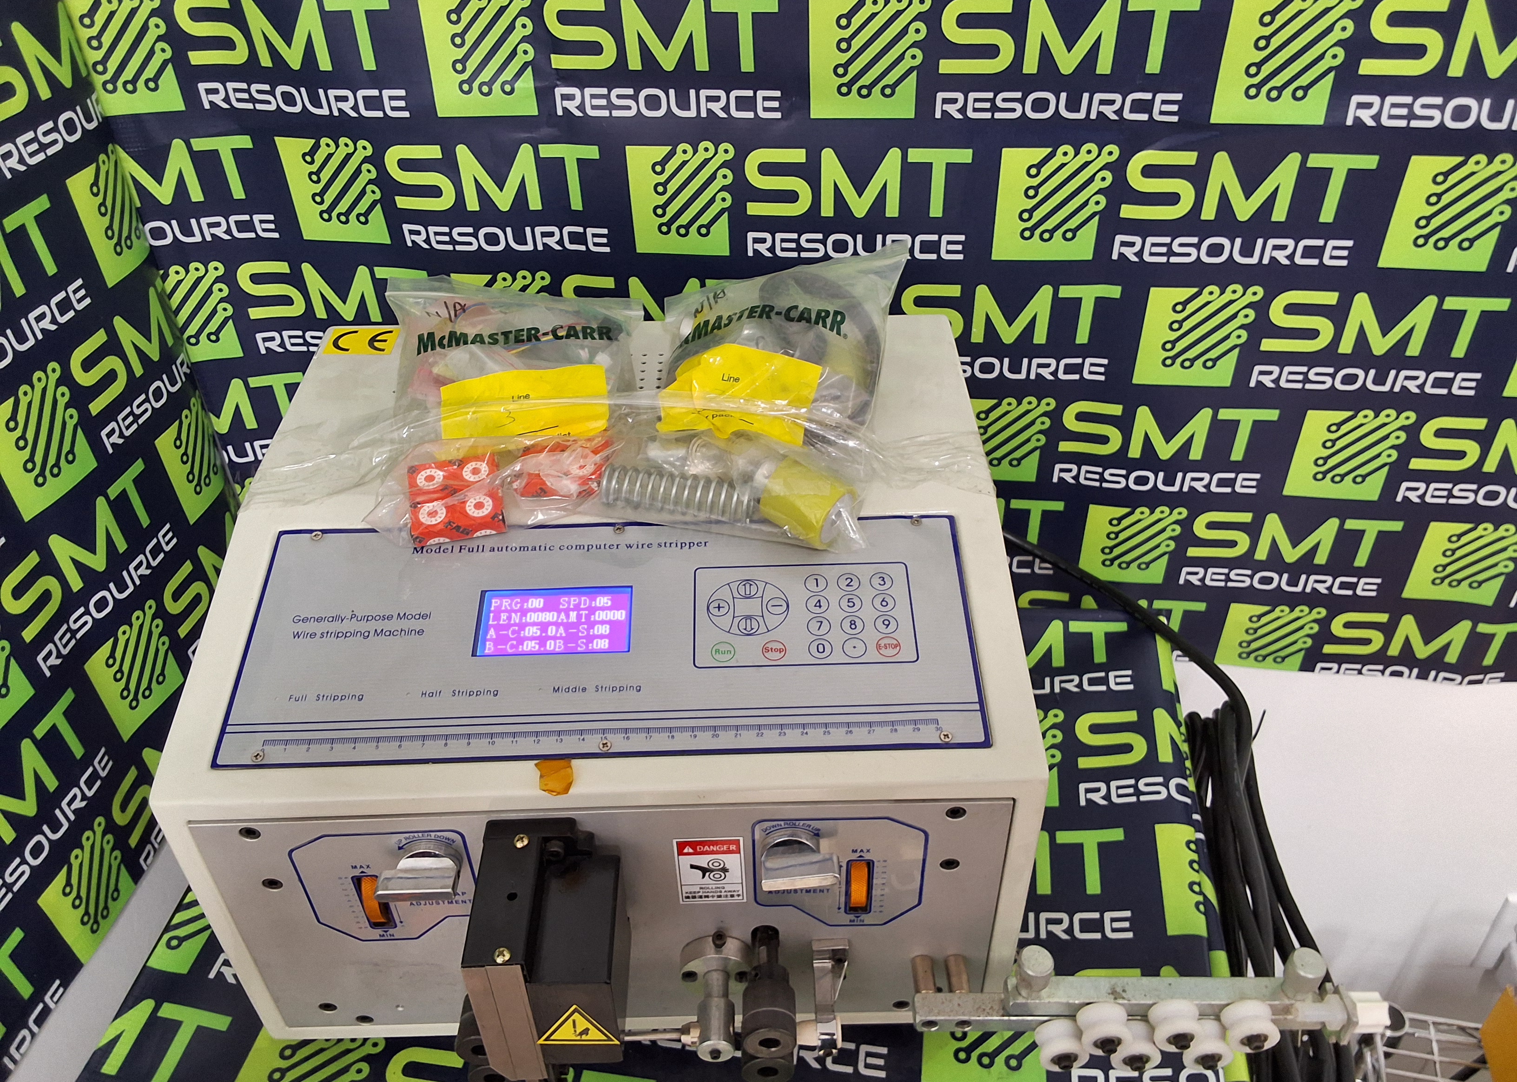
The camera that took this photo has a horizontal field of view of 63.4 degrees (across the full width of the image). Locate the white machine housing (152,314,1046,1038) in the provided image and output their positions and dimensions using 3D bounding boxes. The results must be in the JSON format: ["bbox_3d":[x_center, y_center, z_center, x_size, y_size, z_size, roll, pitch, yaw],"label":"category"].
[{"bbox_3d":[-0.070,0.062,0.712,0.388,0.233,0.344,-1,40,0],"label":"white machine housing"}]

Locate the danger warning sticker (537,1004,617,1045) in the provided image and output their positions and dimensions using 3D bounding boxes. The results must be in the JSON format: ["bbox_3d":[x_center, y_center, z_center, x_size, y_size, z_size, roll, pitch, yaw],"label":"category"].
[{"bbox_3d":[-0.077,0.203,0.515,0.035,0.032,0.002,-1,40,0],"label":"danger warning sticker"}]

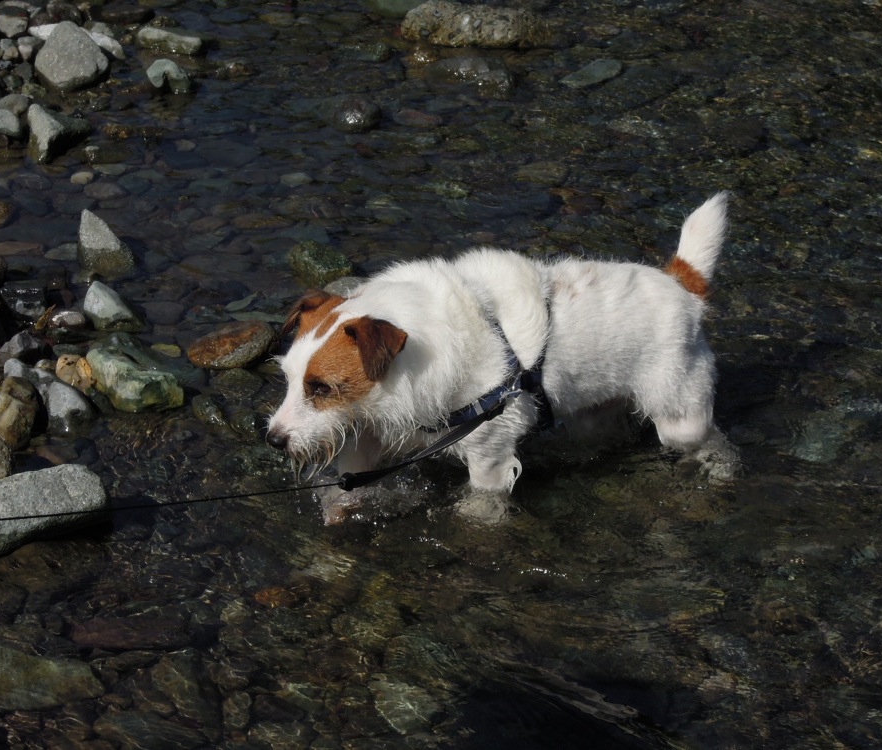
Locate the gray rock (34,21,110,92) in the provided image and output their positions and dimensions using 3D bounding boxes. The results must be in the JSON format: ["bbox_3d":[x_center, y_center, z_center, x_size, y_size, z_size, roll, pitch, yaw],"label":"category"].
[{"bbox_3d":[-0.569,-0.490,4.448,0.115,0.098,0.100,0,26,0],"label":"gray rock"}]

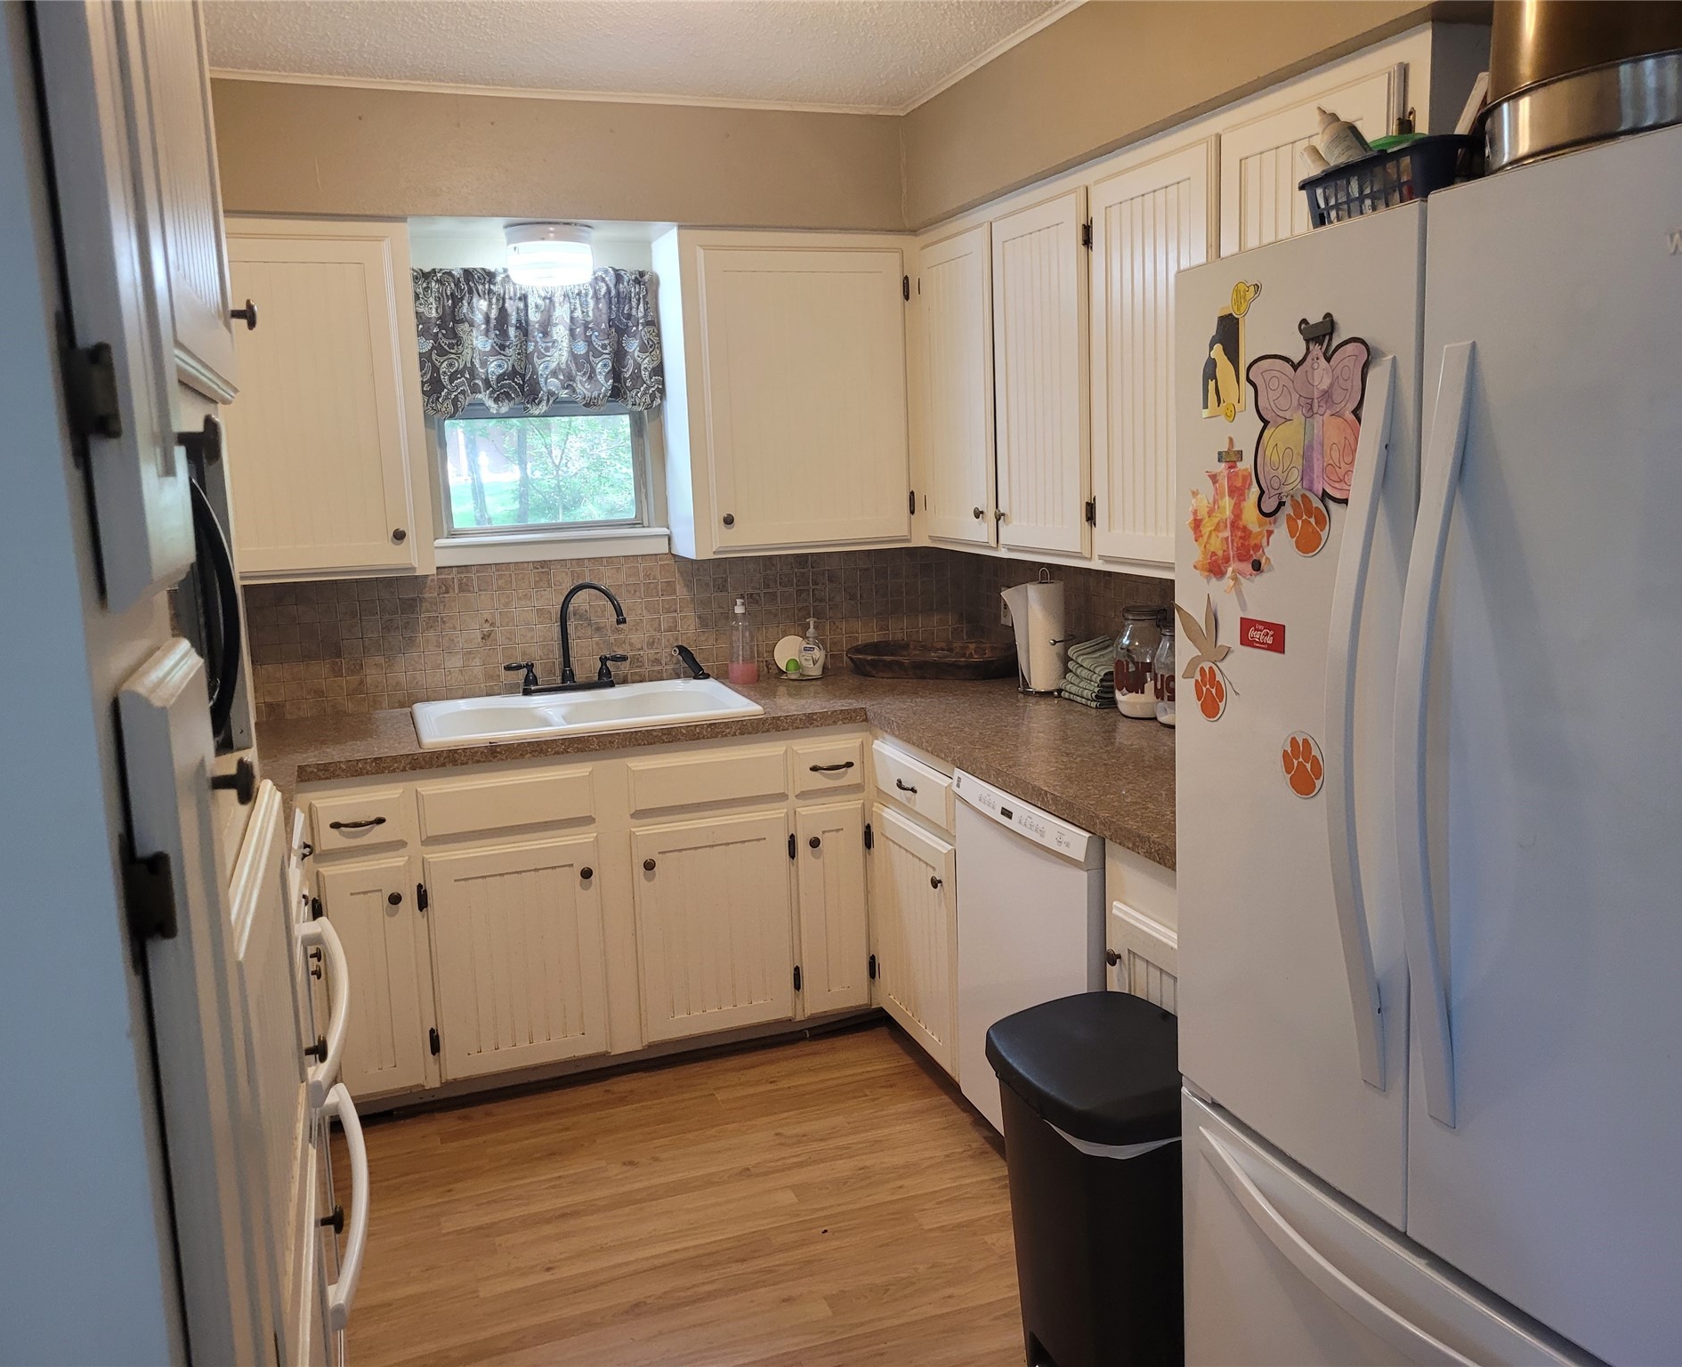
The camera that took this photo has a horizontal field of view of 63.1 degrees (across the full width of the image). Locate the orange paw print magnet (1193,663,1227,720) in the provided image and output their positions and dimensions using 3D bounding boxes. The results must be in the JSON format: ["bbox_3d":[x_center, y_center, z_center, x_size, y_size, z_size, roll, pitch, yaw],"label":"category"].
[{"bbox_3d":[0.479,0.012,1.773,0.005,0.076,0.076,-5,10,-16],"label":"orange paw print magnet"}]

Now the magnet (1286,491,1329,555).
[{"bbox_3d":[0.535,-0.184,1.575,0.005,0.079,0.077,-5,8,-22],"label":"magnet"}]

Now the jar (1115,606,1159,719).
[{"bbox_3d":[0.724,-0.053,3.317,0.118,0.260,0.118,-2,9,0],"label":"jar"}]

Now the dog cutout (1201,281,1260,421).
[{"bbox_3d":[0.476,-0.403,1.675,0.006,0.167,0.114,-5,8,-22],"label":"dog cutout"}]

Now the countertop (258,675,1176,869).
[{"bbox_3d":[-0.308,0.198,2.921,2.380,0.042,2.160,-5,10,-19],"label":"countertop"}]

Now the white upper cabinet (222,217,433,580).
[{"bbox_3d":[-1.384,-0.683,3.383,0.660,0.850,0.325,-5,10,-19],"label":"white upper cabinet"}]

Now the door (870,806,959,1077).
[{"bbox_3d":[0.182,0.610,3.325,0.025,0.554,0.473,-5,10,-19],"label":"door"}]

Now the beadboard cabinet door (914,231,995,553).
[{"bbox_3d":[0.309,-0.752,3.521,0.022,0.775,0.428,-5,10,-19],"label":"beadboard cabinet door"}]

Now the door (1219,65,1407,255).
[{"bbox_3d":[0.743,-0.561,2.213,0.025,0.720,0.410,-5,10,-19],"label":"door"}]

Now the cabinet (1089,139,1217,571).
[{"bbox_3d":[0.607,-0.617,2.679,0.022,0.765,0.400,-5,10,-19],"label":"cabinet"}]

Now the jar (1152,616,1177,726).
[{"bbox_3d":[0.784,-0.027,3.168,0.110,0.250,0.110,-2,10,0],"label":"jar"}]

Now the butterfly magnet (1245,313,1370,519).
[{"bbox_3d":[0.525,-0.302,1.563,0.012,0.225,0.204,-5,8,-22],"label":"butterfly magnet"}]

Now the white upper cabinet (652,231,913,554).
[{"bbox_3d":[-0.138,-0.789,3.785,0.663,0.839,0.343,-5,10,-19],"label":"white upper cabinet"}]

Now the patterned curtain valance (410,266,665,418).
[{"bbox_3d":[-0.792,-0.908,3.630,0.650,0.380,0.090,-5,10,-19],"label":"patterned curtain valance"}]

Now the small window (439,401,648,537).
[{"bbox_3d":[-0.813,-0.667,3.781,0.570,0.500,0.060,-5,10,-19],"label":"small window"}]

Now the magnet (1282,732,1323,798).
[{"bbox_3d":[0.543,0.097,1.613,0.005,0.079,0.077,-5,8,-22],"label":"magnet"}]

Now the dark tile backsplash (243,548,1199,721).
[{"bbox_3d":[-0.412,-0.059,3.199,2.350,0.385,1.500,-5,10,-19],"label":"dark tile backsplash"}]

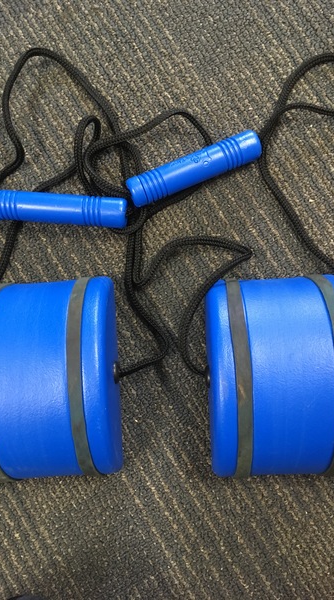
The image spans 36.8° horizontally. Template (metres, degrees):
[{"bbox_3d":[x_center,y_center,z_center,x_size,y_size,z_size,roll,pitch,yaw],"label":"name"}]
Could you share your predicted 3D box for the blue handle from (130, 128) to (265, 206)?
[{"bbox_3d":[0.023,-0.110,0.420,0.119,0.025,0.025,-22,84,2],"label":"blue handle"}]

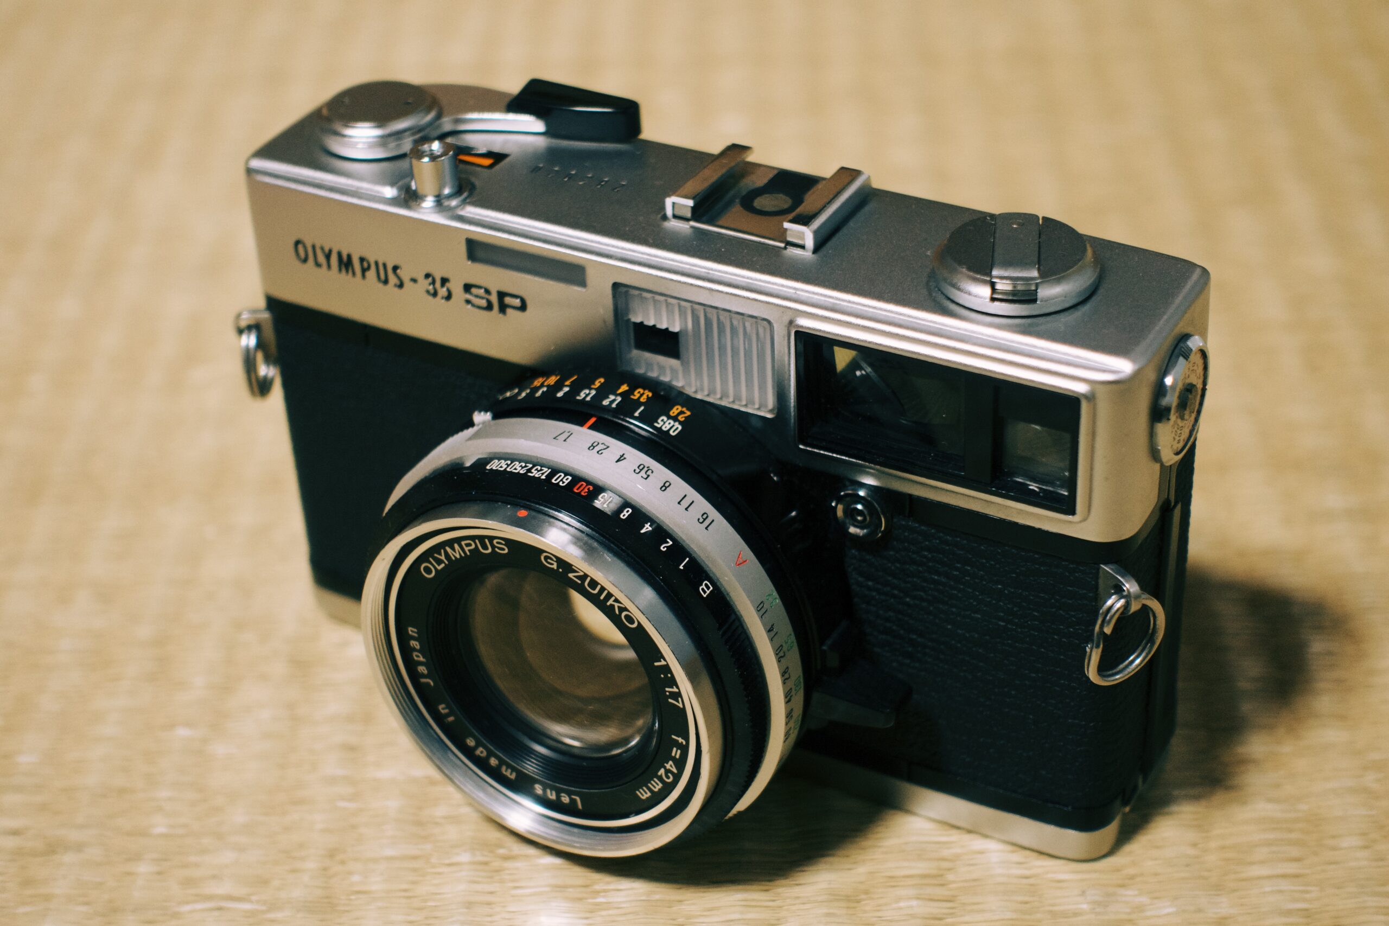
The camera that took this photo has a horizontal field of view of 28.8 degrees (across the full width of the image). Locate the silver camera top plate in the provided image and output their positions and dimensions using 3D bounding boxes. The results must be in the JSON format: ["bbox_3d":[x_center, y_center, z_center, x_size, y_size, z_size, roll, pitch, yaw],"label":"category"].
[{"bbox_3d":[0.001,-0.025,0.345,0.129,0.029,0.031,15,38,27],"label":"silver camera top plate"}]

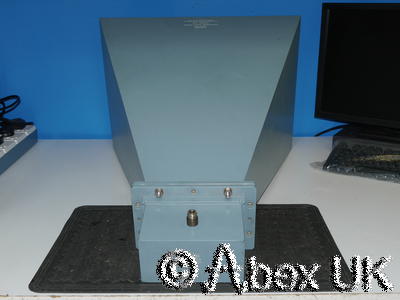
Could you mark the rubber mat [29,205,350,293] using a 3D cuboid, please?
[{"bbox_3d":[-0.009,0.152,0.924,0.469,0.006,0.311,0,16,1],"label":"rubber mat"}]

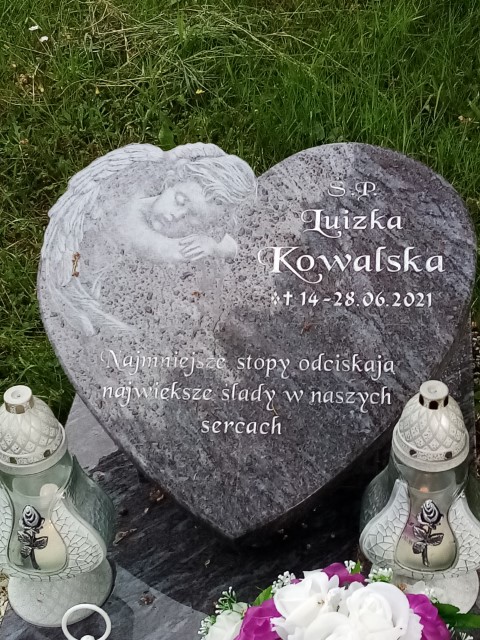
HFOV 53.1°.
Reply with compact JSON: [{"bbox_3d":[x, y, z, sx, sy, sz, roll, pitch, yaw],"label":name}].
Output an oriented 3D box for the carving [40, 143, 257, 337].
[{"bbox_3d":[-0.138,-0.130,0.734,0.325,0.050,0.330,0,69,6],"label":"carving"}]

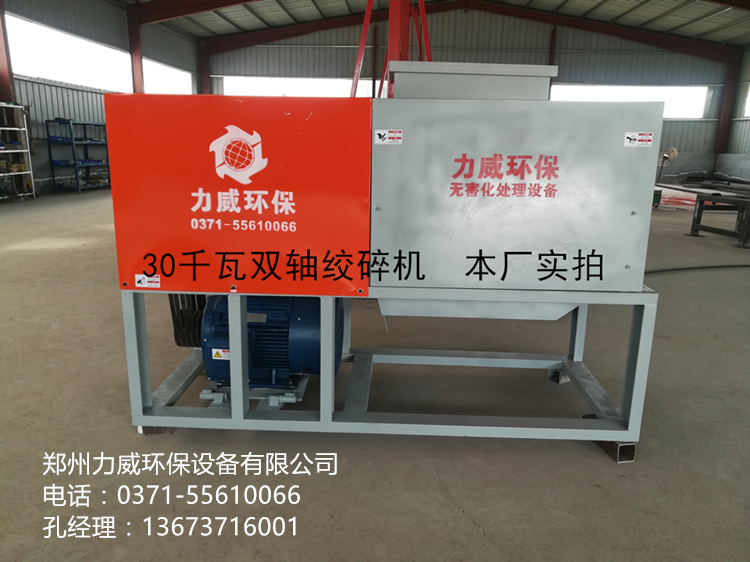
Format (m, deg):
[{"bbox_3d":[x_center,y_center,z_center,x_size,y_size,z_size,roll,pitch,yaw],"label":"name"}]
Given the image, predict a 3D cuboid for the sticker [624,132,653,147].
[{"bbox_3d":[0.971,-0.520,2.074,0.101,0.050,0.003,1,14,2],"label":"sticker"}]

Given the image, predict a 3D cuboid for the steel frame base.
[{"bbox_3d":[0.056,0.291,2.922,2.280,0.766,0.922,1,14,2],"label":"steel frame base"}]

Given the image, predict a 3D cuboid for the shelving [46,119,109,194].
[{"bbox_3d":[-7.273,-3.083,13.985,0.630,1.690,1.640,2,14,3],"label":"shelving"}]

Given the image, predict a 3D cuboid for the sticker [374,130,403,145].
[{"bbox_3d":[0.052,-0.535,2.102,0.101,0.050,0.003,1,14,2],"label":"sticker"}]

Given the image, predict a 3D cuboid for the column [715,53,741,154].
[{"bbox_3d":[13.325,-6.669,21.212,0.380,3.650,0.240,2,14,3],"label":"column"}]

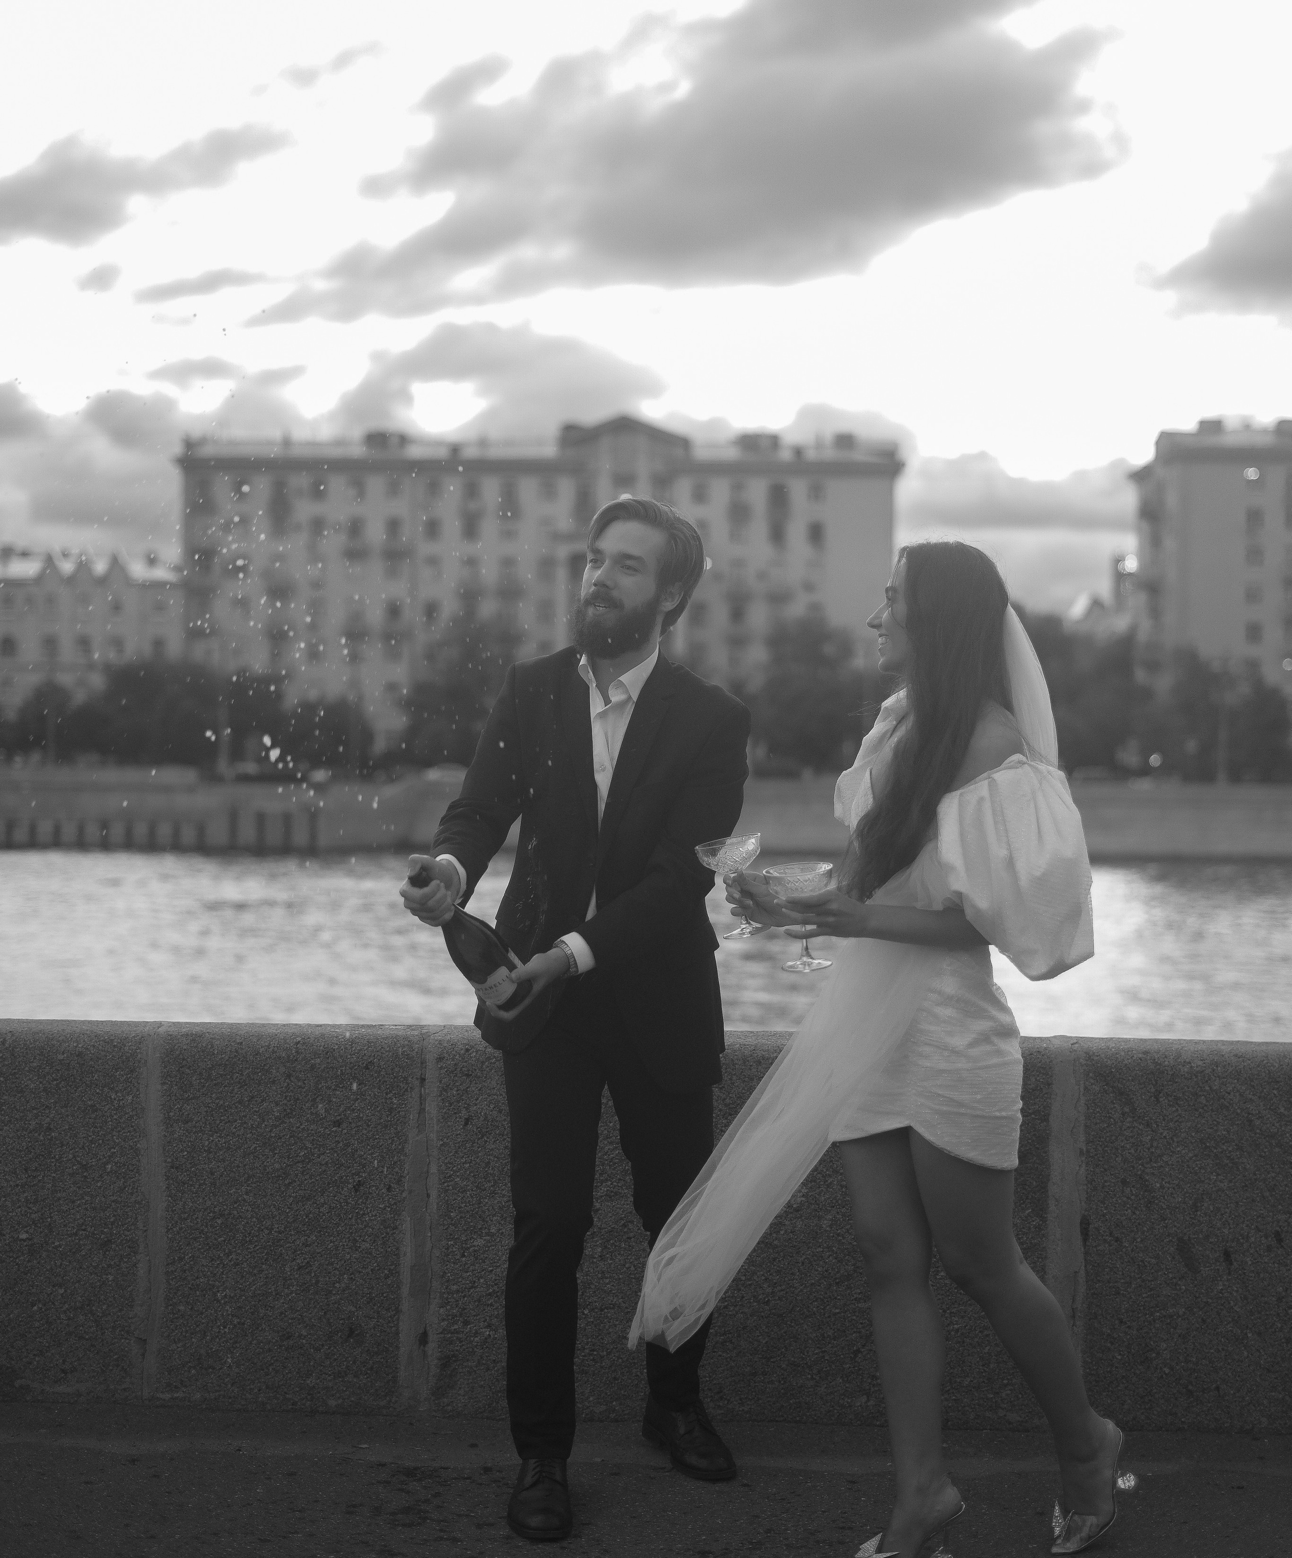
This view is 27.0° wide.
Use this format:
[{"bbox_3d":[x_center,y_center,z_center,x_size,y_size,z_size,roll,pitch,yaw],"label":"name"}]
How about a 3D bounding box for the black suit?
[{"bbox_3d":[-0.049,0.495,4.780,0.490,1.450,0.590,1,0,18],"label":"black suit"}]

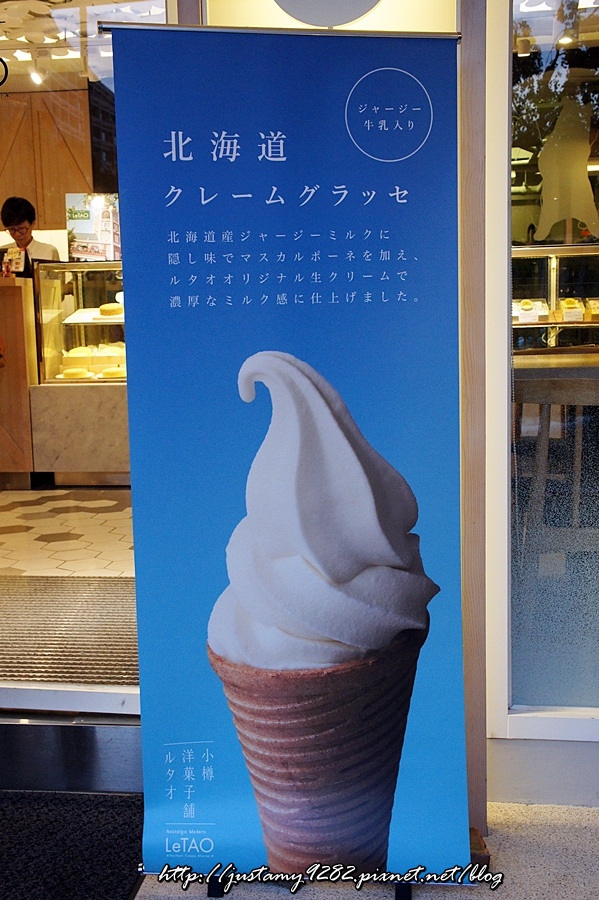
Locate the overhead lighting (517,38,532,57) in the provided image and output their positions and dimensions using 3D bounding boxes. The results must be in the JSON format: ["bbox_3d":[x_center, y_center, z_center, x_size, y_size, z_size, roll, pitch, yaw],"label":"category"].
[{"bbox_3d":[1.396,-2.495,6.200,0.080,0.105,0.080,0,10,7],"label":"overhead lighting"}]

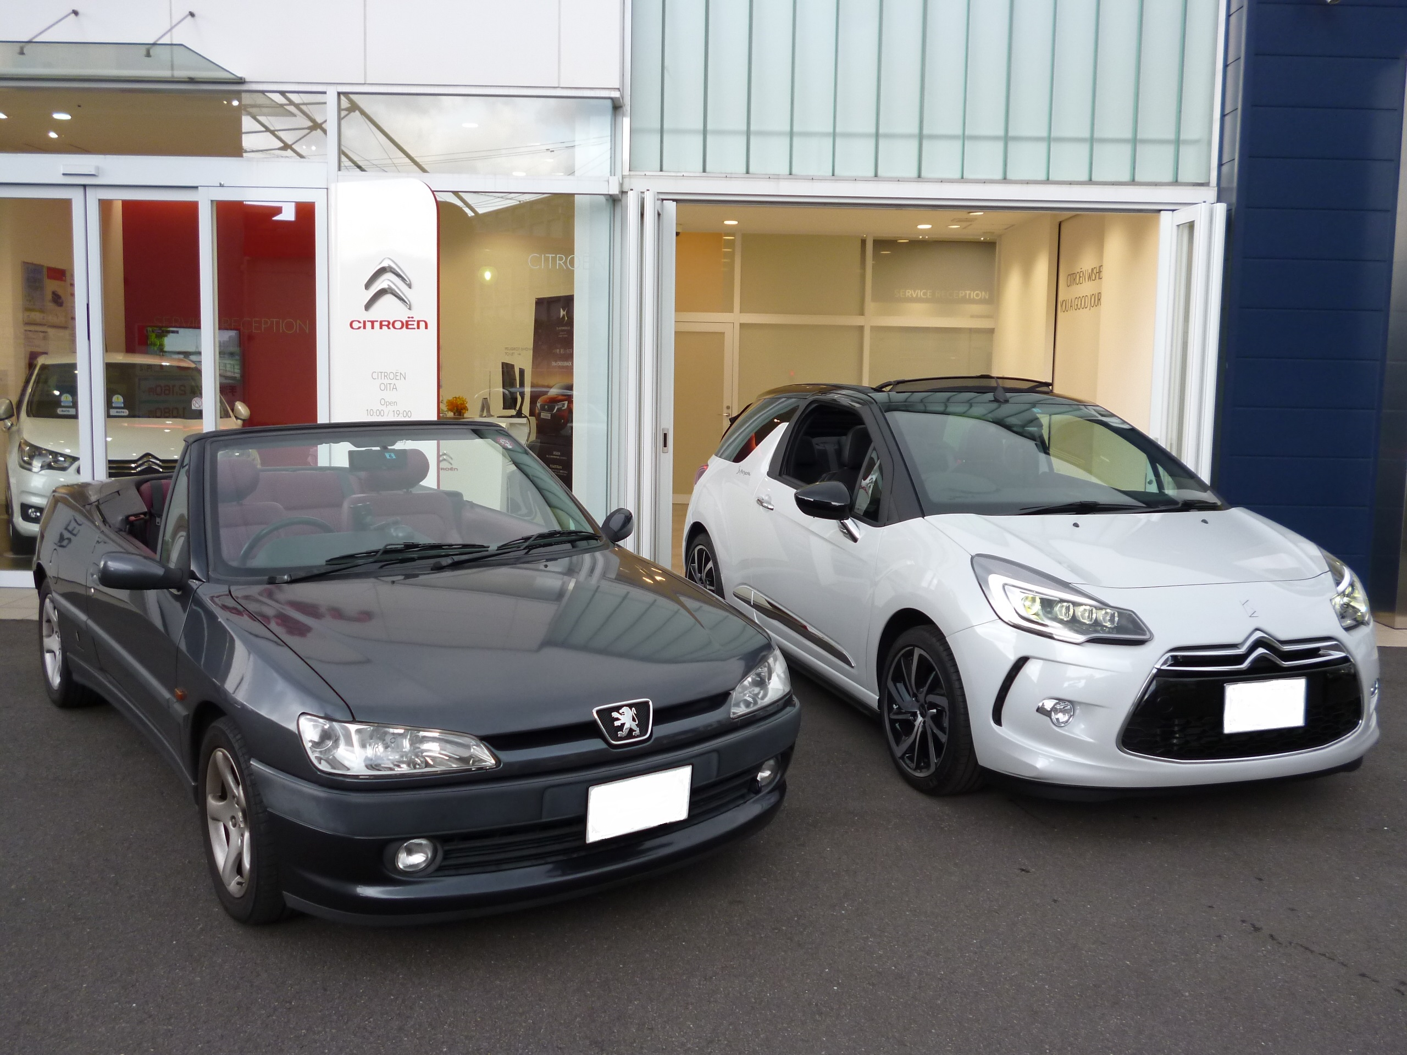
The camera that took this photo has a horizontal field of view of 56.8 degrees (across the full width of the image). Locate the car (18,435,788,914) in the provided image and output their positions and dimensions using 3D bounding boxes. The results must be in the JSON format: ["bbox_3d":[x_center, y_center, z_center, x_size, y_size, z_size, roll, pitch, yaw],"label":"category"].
[{"bbox_3d":[-1.395,0.242,4.990,1.760,1.310,4.140,-5,10,-36],"label":"car"}]

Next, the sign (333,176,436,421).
[{"bbox_3d":[-1.879,-0.775,7.753,0.812,2.522,0.070,5,9,28],"label":"sign"}]

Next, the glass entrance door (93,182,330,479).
[{"bbox_3d":[-3.089,-0.846,8.168,1.486,2.504,0.100,1,8,0],"label":"glass entrance door"}]

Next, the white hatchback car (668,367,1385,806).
[{"bbox_3d":[1.196,0.077,6.011,1.780,1.460,3.950,-2,8,-19],"label":"white hatchback car"}]

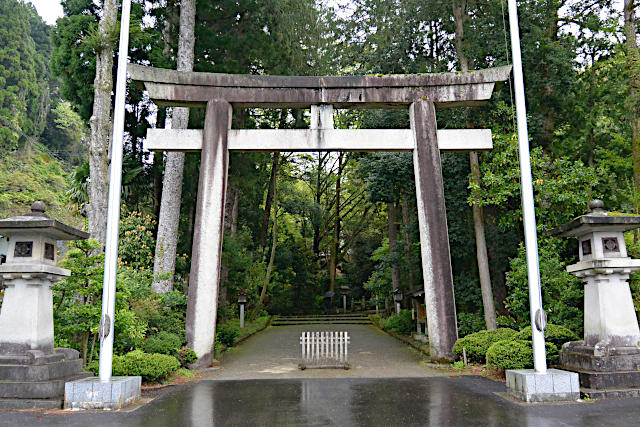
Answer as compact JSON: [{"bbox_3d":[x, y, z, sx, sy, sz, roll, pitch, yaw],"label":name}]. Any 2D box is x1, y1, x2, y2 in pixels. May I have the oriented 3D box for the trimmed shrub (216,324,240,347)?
[{"bbox_3d":[-3.337,4.407,17.374,0.900,0.820,0.850,-1,-10,0],"label":"trimmed shrub"}]

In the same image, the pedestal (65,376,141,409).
[{"bbox_3d":[-3.691,3.007,8.241,0.930,0.450,0.920,-1,-10,0],"label":"pedestal"}]

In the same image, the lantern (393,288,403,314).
[{"bbox_3d":[4.094,4.869,25.162,0.580,1.800,0.580,-1,-10,0],"label":"lantern"}]

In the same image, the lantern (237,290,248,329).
[{"bbox_3d":[-3.803,4.719,23.667,0.600,1.850,0.600,-1,-10,0],"label":"lantern"}]

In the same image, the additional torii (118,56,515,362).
[{"bbox_3d":[0.012,-0.068,13.875,11.200,8.600,0.950,0,-10,-1],"label":"additional torii"}]

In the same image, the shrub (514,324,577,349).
[{"bbox_3d":[5.752,3.161,12.270,1.600,0.780,1.350,-1,-10,0],"label":"shrub"}]

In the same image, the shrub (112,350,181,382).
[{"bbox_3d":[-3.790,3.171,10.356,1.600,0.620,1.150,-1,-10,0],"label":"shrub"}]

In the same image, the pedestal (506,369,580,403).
[{"bbox_3d":[3.908,2.985,8.440,0.920,0.440,0.920,0,-10,-5],"label":"pedestal"}]

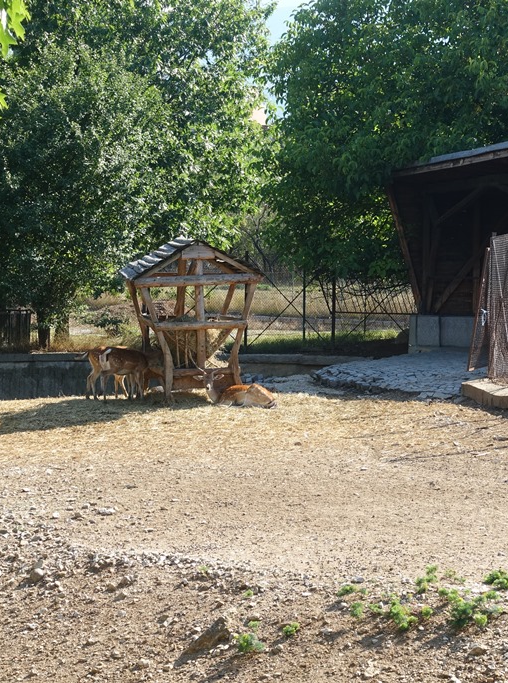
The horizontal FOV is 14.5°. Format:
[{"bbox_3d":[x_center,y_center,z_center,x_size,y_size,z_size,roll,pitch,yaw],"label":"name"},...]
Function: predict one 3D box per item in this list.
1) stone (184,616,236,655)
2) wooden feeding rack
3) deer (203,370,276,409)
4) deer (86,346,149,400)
[{"bbox_3d":[-0.253,1.713,11.600,0.300,0.170,0.240,0,1,0],"label":"stone"},{"bbox_3d":[-0.962,-0.321,29.700,1.980,2.470,1.700,0,1,-12],"label":"wooden feeding rack"},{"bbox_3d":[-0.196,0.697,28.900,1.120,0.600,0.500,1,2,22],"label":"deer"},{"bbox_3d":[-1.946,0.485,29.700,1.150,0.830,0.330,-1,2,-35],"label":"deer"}]

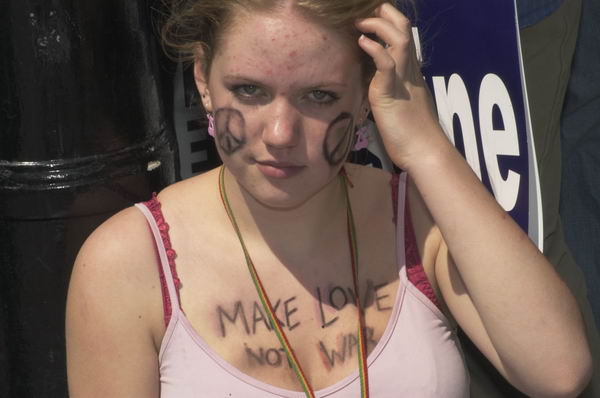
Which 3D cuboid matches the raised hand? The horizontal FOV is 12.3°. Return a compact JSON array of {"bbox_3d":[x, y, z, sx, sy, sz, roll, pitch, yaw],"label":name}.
[{"bbox_3d":[0.095,-0.106,2.620,0.065,0.158,0.085,-12,-2,16],"label":"raised hand"}]

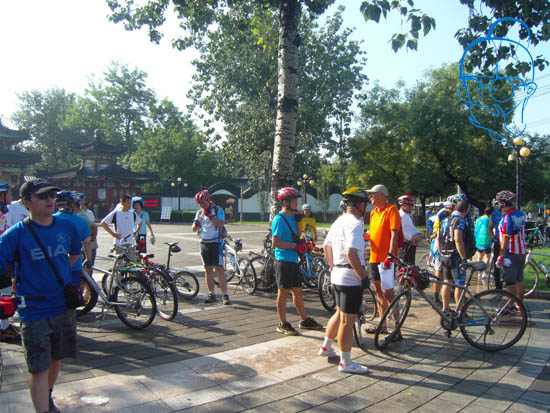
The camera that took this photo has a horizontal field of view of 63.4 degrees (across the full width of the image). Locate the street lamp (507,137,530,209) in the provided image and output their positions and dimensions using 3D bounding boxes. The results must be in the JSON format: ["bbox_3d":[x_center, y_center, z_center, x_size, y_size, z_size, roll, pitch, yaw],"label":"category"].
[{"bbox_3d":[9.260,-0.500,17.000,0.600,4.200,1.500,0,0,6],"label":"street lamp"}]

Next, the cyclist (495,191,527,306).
[{"bbox_3d":[3.580,0.700,6.750,0.450,1.820,0.540,0,0,35],"label":"cyclist"}]

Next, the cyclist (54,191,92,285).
[{"bbox_3d":[-2.420,0.710,5.300,0.580,1.780,0.420,0,0,6],"label":"cyclist"}]

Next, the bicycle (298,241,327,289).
[{"bbox_3d":[0.530,1.100,8.700,1.700,1.030,0.580,0,0,-44],"label":"bicycle"}]

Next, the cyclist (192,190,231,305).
[{"bbox_3d":[-1.020,0.666,7.150,0.600,1.790,0.480,0,0,18],"label":"cyclist"}]

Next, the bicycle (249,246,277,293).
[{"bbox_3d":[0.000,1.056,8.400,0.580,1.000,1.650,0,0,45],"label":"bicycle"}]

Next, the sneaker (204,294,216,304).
[{"bbox_3d":[-1.046,1.506,7.220,0.110,0.110,0.280,0,0,38],"label":"sneaker"}]

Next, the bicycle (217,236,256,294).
[{"bbox_3d":[-0.750,1.057,8.280,0.580,1.000,1.680,0,0,-30],"label":"bicycle"}]

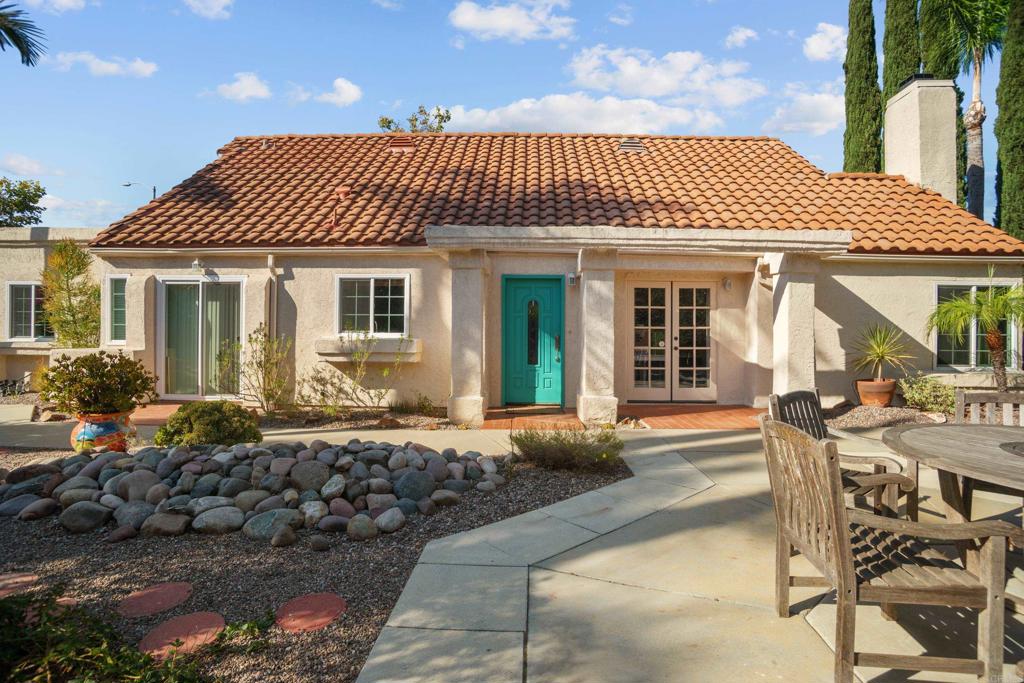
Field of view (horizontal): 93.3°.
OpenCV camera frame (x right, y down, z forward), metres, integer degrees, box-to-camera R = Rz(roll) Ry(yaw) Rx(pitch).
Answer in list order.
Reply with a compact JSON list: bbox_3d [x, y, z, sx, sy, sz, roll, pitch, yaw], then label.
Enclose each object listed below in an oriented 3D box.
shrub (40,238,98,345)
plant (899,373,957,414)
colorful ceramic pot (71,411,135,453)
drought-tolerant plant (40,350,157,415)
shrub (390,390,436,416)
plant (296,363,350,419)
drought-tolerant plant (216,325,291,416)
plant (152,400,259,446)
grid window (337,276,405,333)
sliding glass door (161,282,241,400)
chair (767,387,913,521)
[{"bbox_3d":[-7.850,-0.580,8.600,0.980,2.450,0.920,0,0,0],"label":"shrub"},{"bbox_3d":[6.270,0.785,7.300,0.740,0.650,0.680,0,0,-1],"label":"plant"},{"bbox_3d":[-4.130,0.920,4.880,0.500,0.450,0.500,0,0,0],"label":"colorful ceramic pot"},{"bbox_3d":[-4.190,0.400,4.900,0.950,0.680,0.920,0,0,-1],"label":"drought-tolerant plant"},{"bbox_3d":[-1.470,0.920,7.220,0.690,0.350,0.450,0,0,0],"label":"shrub"},{"bbox_3d":[-2.780,0.730,7.200,0.780,0.830,0.600,0,0,-1],"label":"plant"},{"bbox_3d":[-3.840,0.420,7.200,1.050,1.330,0.800,0,0,0],"label":"drought-tolerant plant"},{"bbox_3d":[-2.980,0.870,4.750,0.930,0.520,0.880,0,0,-1],"label":"plant"},{"bbox_3d":[-2.210,-0.560,7.720,1.150,0.980,0.120,0,0,-1],"label":"grid window"},{"bbox_3d":[-4.960,-0.040,7.770,1.400,1.960,0.120,0,0,0],"label":"sliding glass door"},{"bbox_3d":[1.920,0.750,2.740,0.570,0.880,0.620,0,0,-34],"label":"chair"}]

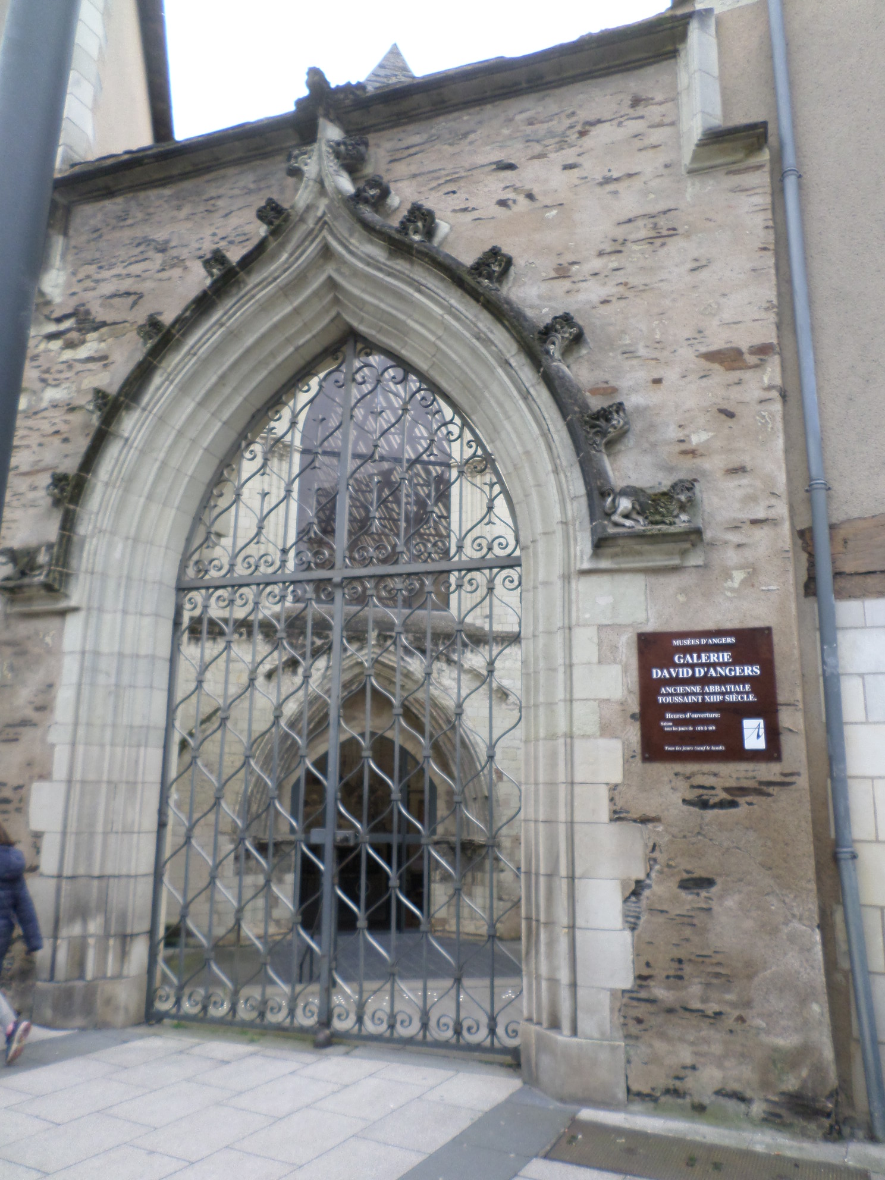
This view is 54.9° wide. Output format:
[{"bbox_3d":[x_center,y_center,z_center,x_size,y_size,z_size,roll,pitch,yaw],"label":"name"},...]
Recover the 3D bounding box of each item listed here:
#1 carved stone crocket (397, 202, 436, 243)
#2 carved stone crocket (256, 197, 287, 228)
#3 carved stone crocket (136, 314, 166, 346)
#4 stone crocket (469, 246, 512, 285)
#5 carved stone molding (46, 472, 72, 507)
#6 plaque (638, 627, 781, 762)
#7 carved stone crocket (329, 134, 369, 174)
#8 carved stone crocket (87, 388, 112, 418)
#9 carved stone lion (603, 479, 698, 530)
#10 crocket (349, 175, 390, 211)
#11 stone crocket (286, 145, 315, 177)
[{"bbox_3d":[-0.172,-2.427,5.636,0.230,0.200,0.180,-4,-13,18],"label":"carved stone crocket"},{"bbox_3d":[-1.169,-2.577,5.826,0.197,0.188,0.169,-3,-12,18],"label":"carved stone crocket"},{"bbox_3d":[-2.025,-1.821,5.962,0.197,0.197,0.169,-3,-12,18],"label":"carved stone crocket"},{"bbox_3d":[0.292,-1.977,5.201,0.244,0.207,0.179,-3,-12,18],"label":"stone crocket"},{"bbox_3d":[-2.656,-0.705,5.936,0.169,0.226,0.160,-3,-12,18],"label":"carved stone molding"},{"bbox_3d":[1.374,0.549,4.430,0.675,0.680,0.025,-3,-12,18],"label":"plaque"},{"bbox_3d":[-0.624,-2.912,5.704,0.244,0.216,0.188,-3,-12,18],"label":"carved stone crocket"},{"bbox_3d":[-2.393,-1.314,5.978,0.169,0.197,0.160,-3,-12,18],"label":"carved stone crocket"},{"bbox_3d":[1.129,-0.462,4.624,0.485,0.230,0.200,-3,-12,16],"label":"carved stone lion"},{"bbox_3d":[-0.469,-2.576,5.534,0.232,0.190,0.200,-3,-12,16],"label":"crocket"},{"bbox_3d":[-0.959,-2.901,5.763,0.200,0.190,0.180,-3,-12,16],"label":"stone crocket"}]

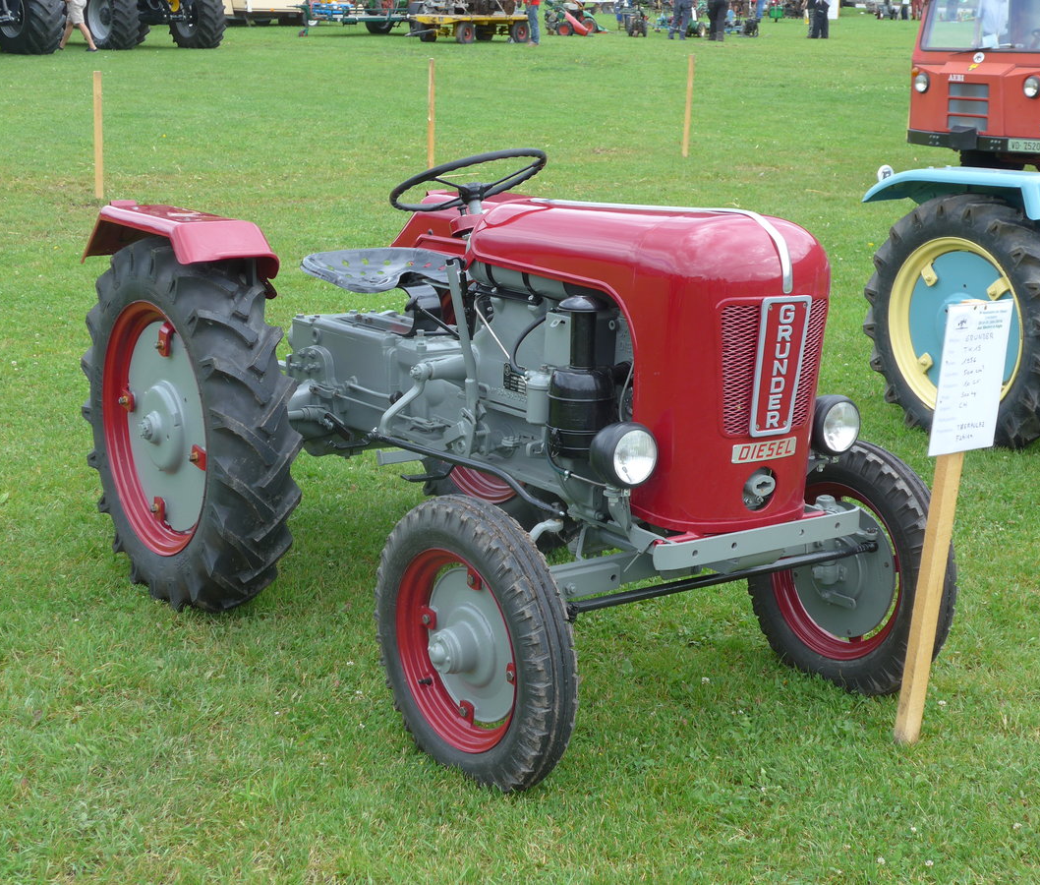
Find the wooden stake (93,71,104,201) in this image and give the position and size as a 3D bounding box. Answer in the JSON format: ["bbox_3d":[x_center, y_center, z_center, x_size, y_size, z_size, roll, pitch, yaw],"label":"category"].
[{"bbox_3d":[-2.775,-2.019,11.670,0.050,0.827,0.036,3,15,0],"label":"wooden stake"}]

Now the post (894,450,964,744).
[{"bbox_3d":[0.871,0.182,3.695,0.050,0.980,0.034,-9,21,-39],"label":"post"}]

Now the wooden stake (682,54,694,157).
[{"bbox_3d":[1.481,-2.946,15.546,0.047,0.893,0.040,2,15,0],"label":"wooden stake"}]

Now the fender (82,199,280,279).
[{"bbox_3d":[-0.895,-0.508,4.597,0.270,0.220,0.690,-8,19,-34],"label":"fender"}]

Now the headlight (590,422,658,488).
[{"bbox_3d":[0.207,0.026,3.548,0.130,0.130,0.110,-8,19,-34],"label":"headlight"}]

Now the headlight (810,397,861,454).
[{"bbox_3d":[0.687,-0.039,3.865,0.130,0.130,0.110,-8,19,-34],"label":"headlight"}]

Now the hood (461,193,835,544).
[{"bbox_3d":[0.268,-0.230,3.921,0.365,0.650,0.920,-8,19,-34],"label":"hood"}]

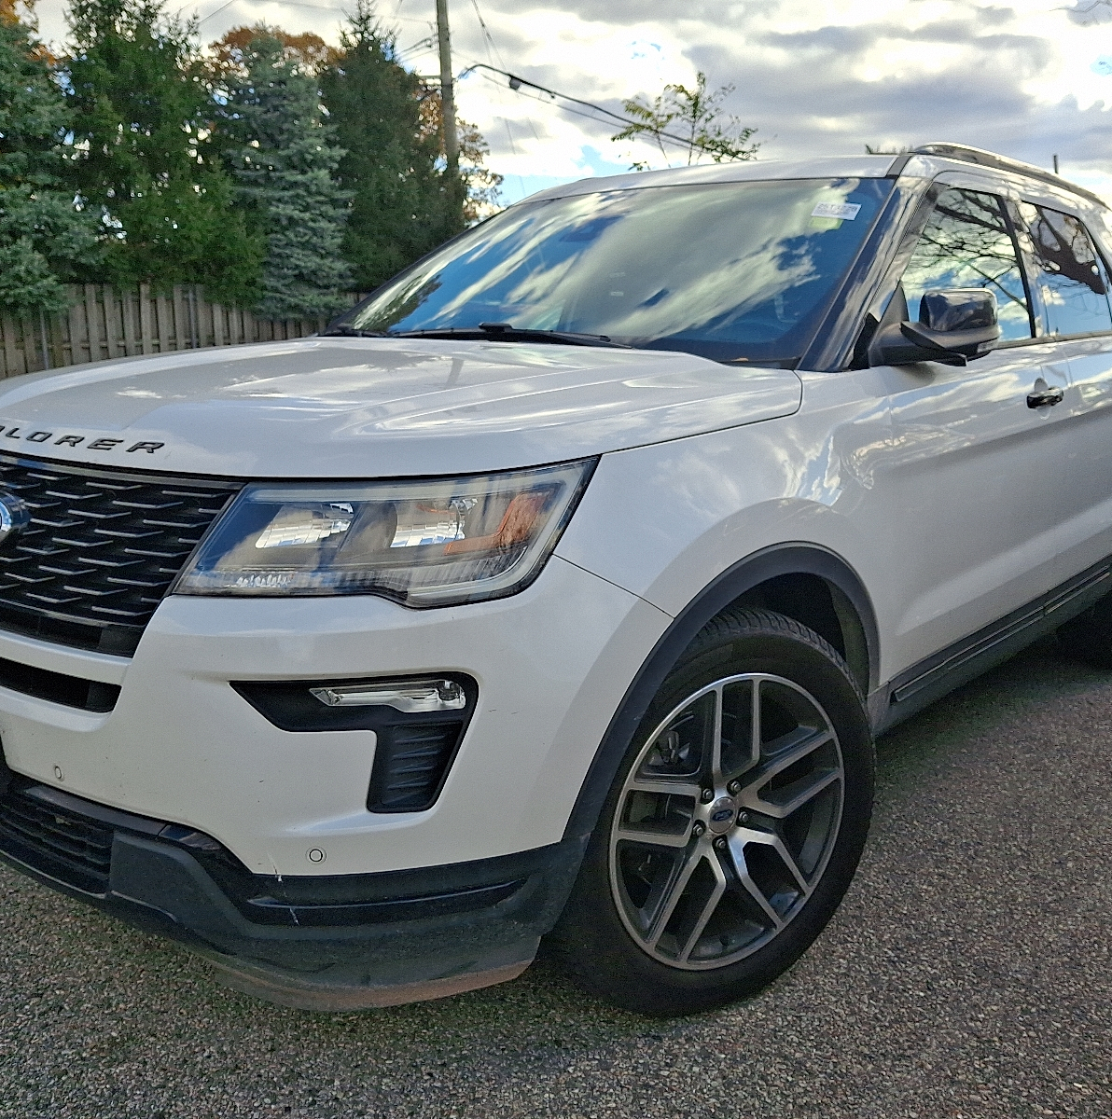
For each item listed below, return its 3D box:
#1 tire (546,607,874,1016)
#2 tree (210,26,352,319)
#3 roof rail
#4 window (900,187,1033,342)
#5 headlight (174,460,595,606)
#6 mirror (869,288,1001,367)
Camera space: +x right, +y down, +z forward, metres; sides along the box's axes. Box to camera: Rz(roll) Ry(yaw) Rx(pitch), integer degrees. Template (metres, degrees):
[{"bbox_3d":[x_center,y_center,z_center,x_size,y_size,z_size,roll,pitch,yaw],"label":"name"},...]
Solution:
[{"bbox_3d":[0.257,0.443,1.997,0.760,0.760,0.260,-7,13,-31],"label":"tire"},{"bbox_3d":[-5.376,-6.729,20.751,2.900,6.640,2.900,-3,11,-14],"label":"tree"},{"bbox_3d":[1.525,-1.231,3.477,0.070,0.120,1.800,9,14,41],"label":"roof rail"},{"bbox_3d":[0.985,-0.741,2.659,0.060,0.437,0.920,-18,-4,43],"label":"window"},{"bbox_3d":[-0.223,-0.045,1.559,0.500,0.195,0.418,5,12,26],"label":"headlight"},{"bbox_3d":[0.781,-0.465,2.176,0.260,0.170,0.210,9,14,41],"label":"mirror"}]

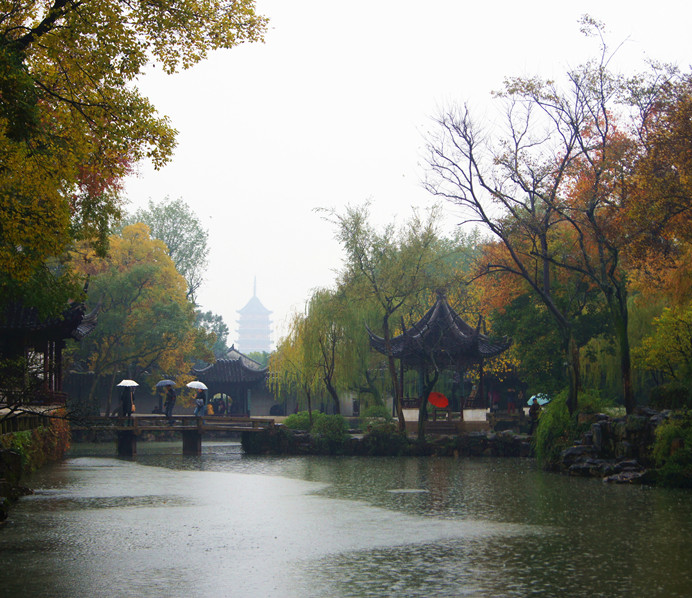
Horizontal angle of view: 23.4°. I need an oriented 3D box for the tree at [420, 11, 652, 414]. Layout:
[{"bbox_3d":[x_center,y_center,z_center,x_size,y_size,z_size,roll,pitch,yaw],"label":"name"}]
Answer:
[{"bbox_3d":[6.576,-2.859,57.757,7.560,13.660,6.500,0,-3,0],"label":"tree"}]

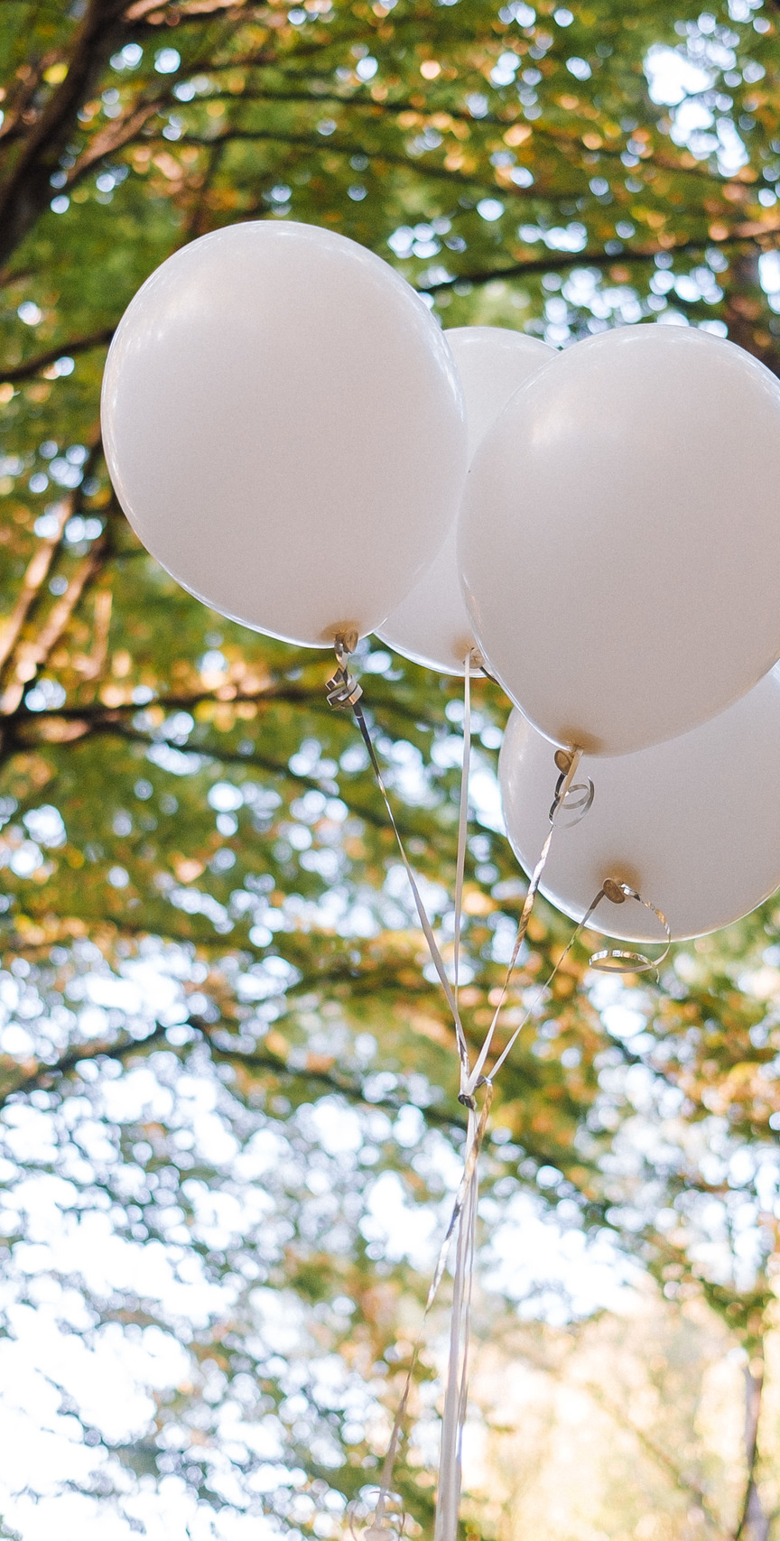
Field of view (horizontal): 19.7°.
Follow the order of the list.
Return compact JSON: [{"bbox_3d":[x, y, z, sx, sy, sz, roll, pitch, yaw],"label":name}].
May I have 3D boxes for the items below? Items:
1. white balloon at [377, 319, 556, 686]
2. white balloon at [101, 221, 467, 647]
[{"bbox_3d":[0.078,-0.228,1.994,0.280,0.349,0.280,3,-35,2],"label":"white balloon"},{"bbox_3d":[-0.075,-0.250,1.741,0.280,0.350,0.280,-16,-13,0],"label":"white balloon"}]

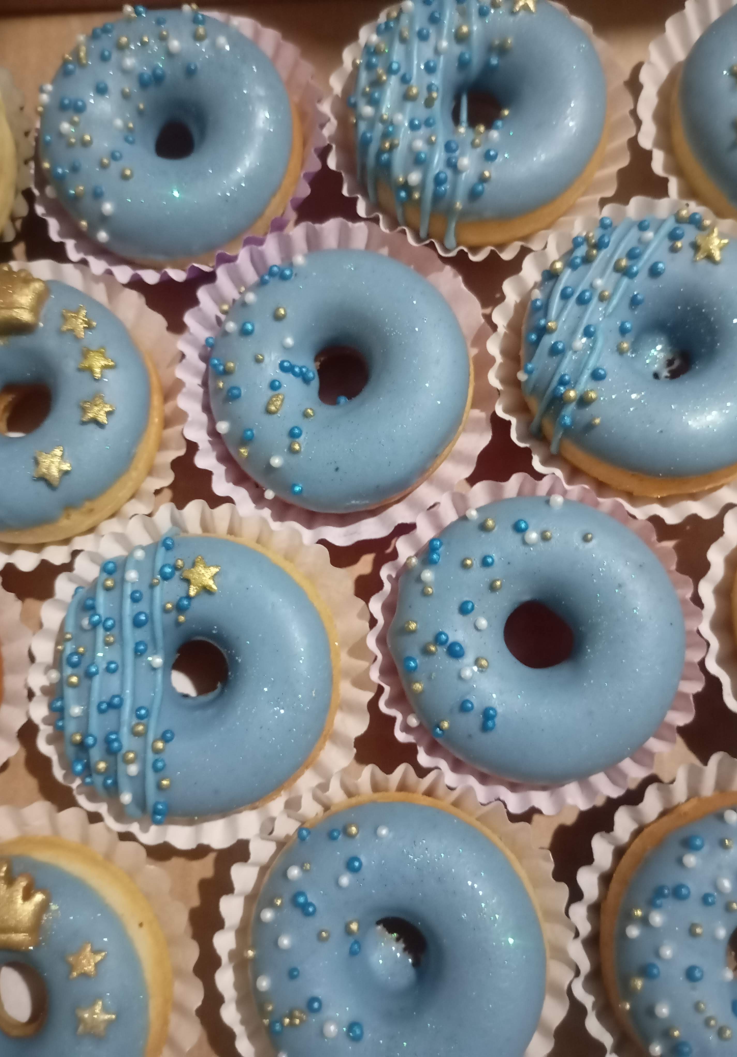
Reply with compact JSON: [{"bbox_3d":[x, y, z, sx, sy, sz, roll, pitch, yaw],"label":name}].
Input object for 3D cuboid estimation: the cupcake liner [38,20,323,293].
[{"bbox_3d":[-0.050,-0.101,0.240,0.082,0.024,0.082,0,81,2],"label":"cupcake liner"}]

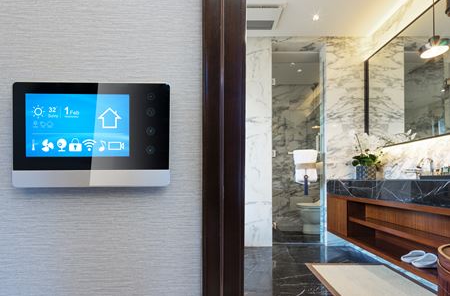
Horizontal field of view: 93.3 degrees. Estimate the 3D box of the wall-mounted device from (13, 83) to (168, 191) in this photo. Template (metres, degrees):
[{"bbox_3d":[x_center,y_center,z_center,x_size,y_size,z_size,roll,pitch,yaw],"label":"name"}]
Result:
[{"bbox_3d":[-0.196,-0.019,0.323,0.231,0.154,0.023,0,0,0],"label":"wall-mounted device"}]

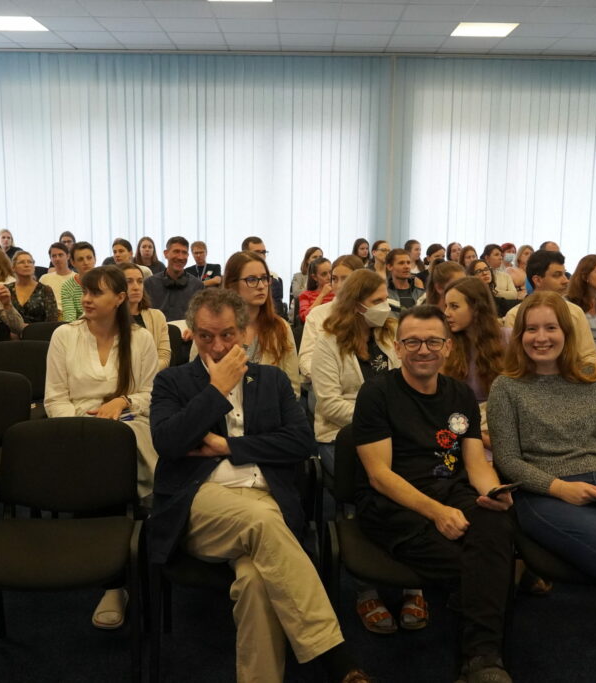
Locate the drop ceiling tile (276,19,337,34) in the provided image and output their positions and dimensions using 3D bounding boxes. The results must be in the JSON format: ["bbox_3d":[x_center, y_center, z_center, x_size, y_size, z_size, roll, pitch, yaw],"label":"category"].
[{"bbox_3d":[0.100,-3.201,7.790,0.600,0.020,0.600,1,9,0],"label":"drop ceiling tile"}]

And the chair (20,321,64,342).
[{"bbox_3d":[-1.460,0.316,4.725,0.540,0.820,0.550,0,9,-8],"label":"chair"}]

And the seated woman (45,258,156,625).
[{"bbox_3d":[-0.741,0.361,2.997,0.500,1.290,0.760,-1,9,-12],"label":"seated woman"}]

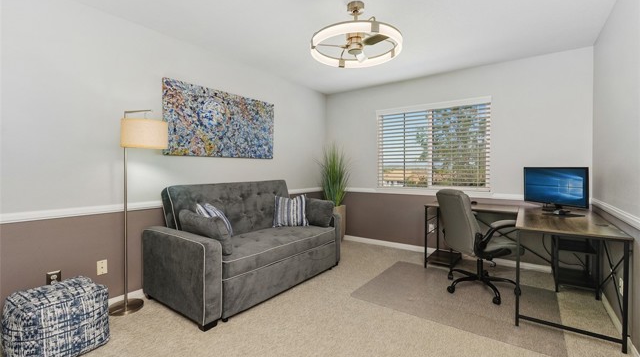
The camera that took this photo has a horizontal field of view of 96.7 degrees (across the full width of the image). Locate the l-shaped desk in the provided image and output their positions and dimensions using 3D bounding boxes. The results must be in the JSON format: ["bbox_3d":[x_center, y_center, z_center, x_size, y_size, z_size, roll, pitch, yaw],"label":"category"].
[{"bbox_3d":[1.730,0.701,2.770,1.506,0.739,1.500,1,2,36],"label":"l-shaped desk"}]

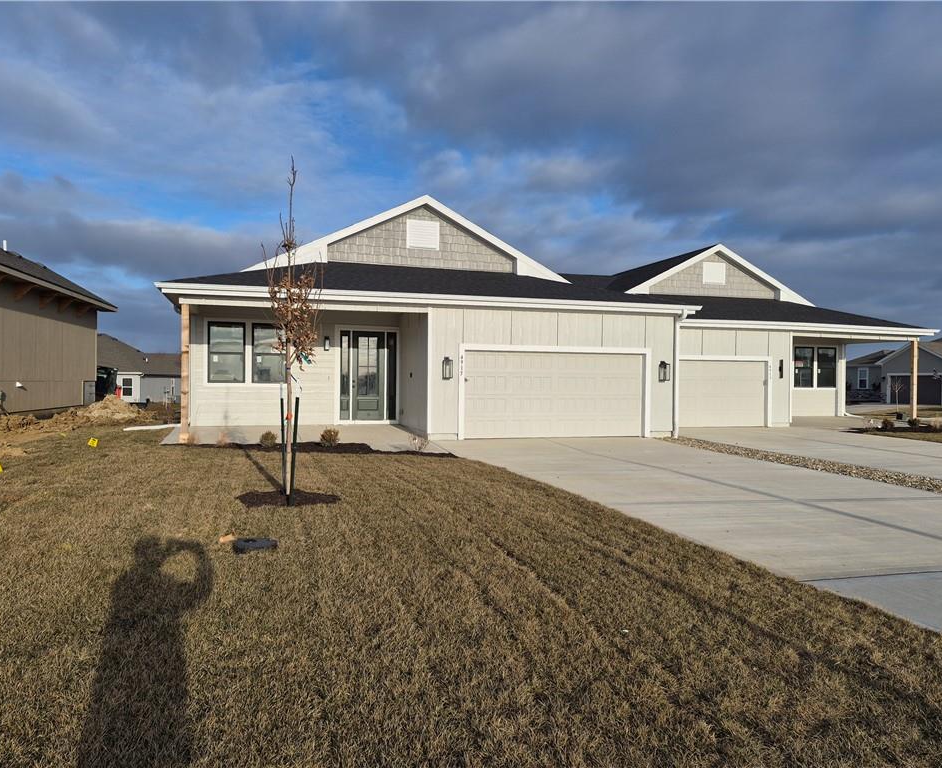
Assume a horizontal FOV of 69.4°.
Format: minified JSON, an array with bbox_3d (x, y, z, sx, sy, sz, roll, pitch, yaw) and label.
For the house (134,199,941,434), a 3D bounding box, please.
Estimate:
[{"bbox_3d":[2.442,-1.924,26.579,24.340,6.570,19.460,0,0,-17],"label":"house"}]

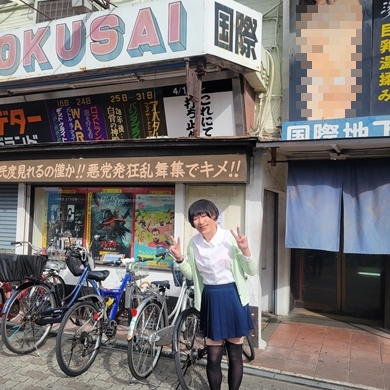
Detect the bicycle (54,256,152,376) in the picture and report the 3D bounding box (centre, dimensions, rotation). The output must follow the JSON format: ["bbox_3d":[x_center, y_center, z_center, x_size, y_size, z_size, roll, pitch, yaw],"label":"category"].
[{"bbox_3d":[-0.750,1.120,3.870,0.600,0.990,1.710,0,-3,26],"label":"bicycle"}]

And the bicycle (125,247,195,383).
[{"bbox_3d":[-0.200,1.095,3.750,0.570,1.060,1.770,0,-3,22],"label":"bicycle"}]

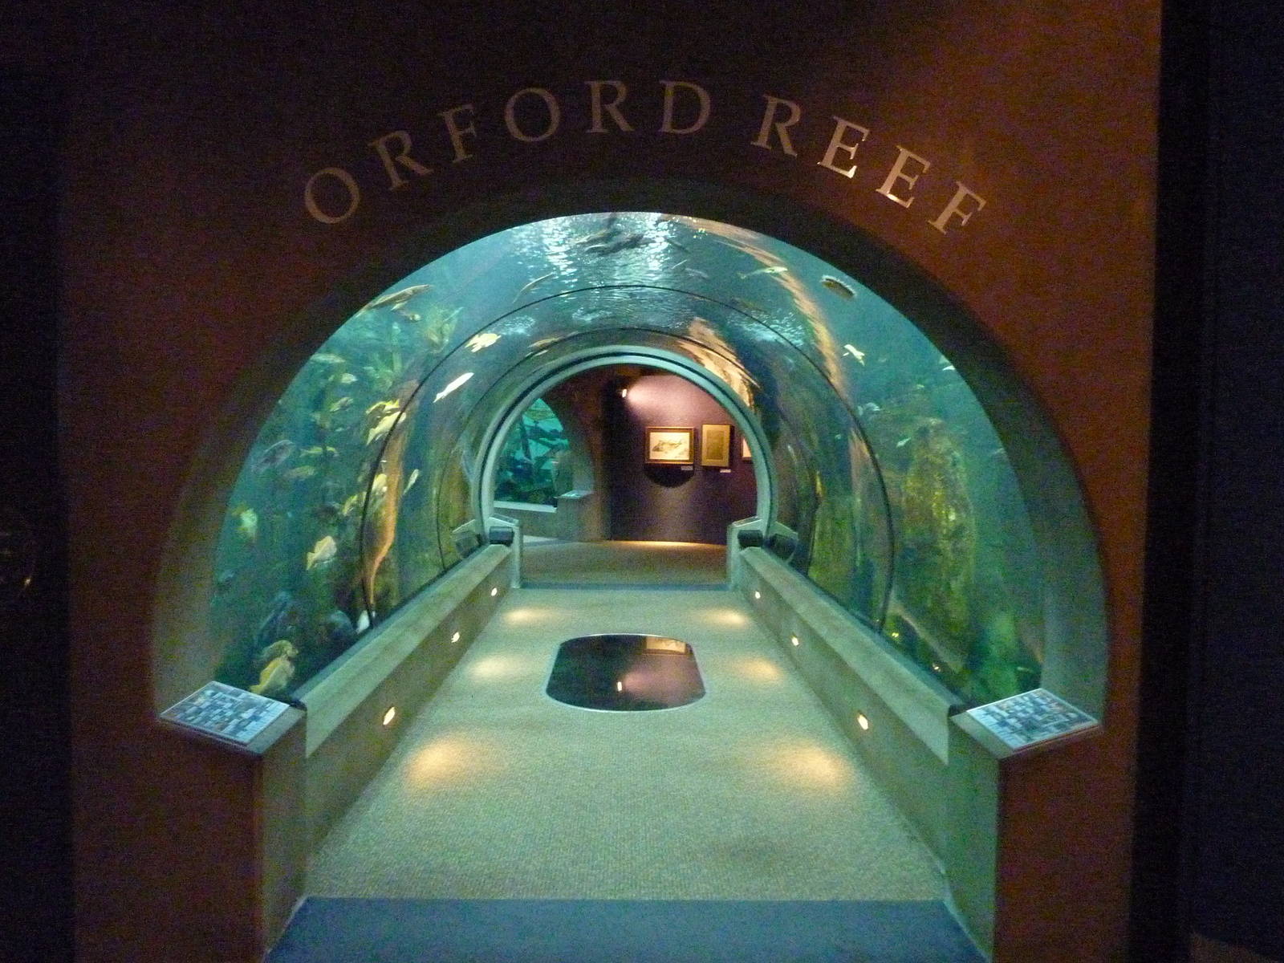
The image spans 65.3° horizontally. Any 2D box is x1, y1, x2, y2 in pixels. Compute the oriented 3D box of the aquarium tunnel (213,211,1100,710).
[{"bbox_3d":[-0.088,0.010,6.651,2.948,2.203,6.804,1,3,-1],"label":"aquarium tunnel"}]

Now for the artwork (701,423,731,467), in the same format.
[{"bbox_3d":[1.050,-0.503,14.139,0.406,0.591,0.040,1,3,10],"label":"artwork"}]

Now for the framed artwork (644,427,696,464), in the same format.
[{"bbox_3d":[0.400,-0.511,14.322,0.703,0.534,0.040,1,3,7],"label":"framed artwork"}]

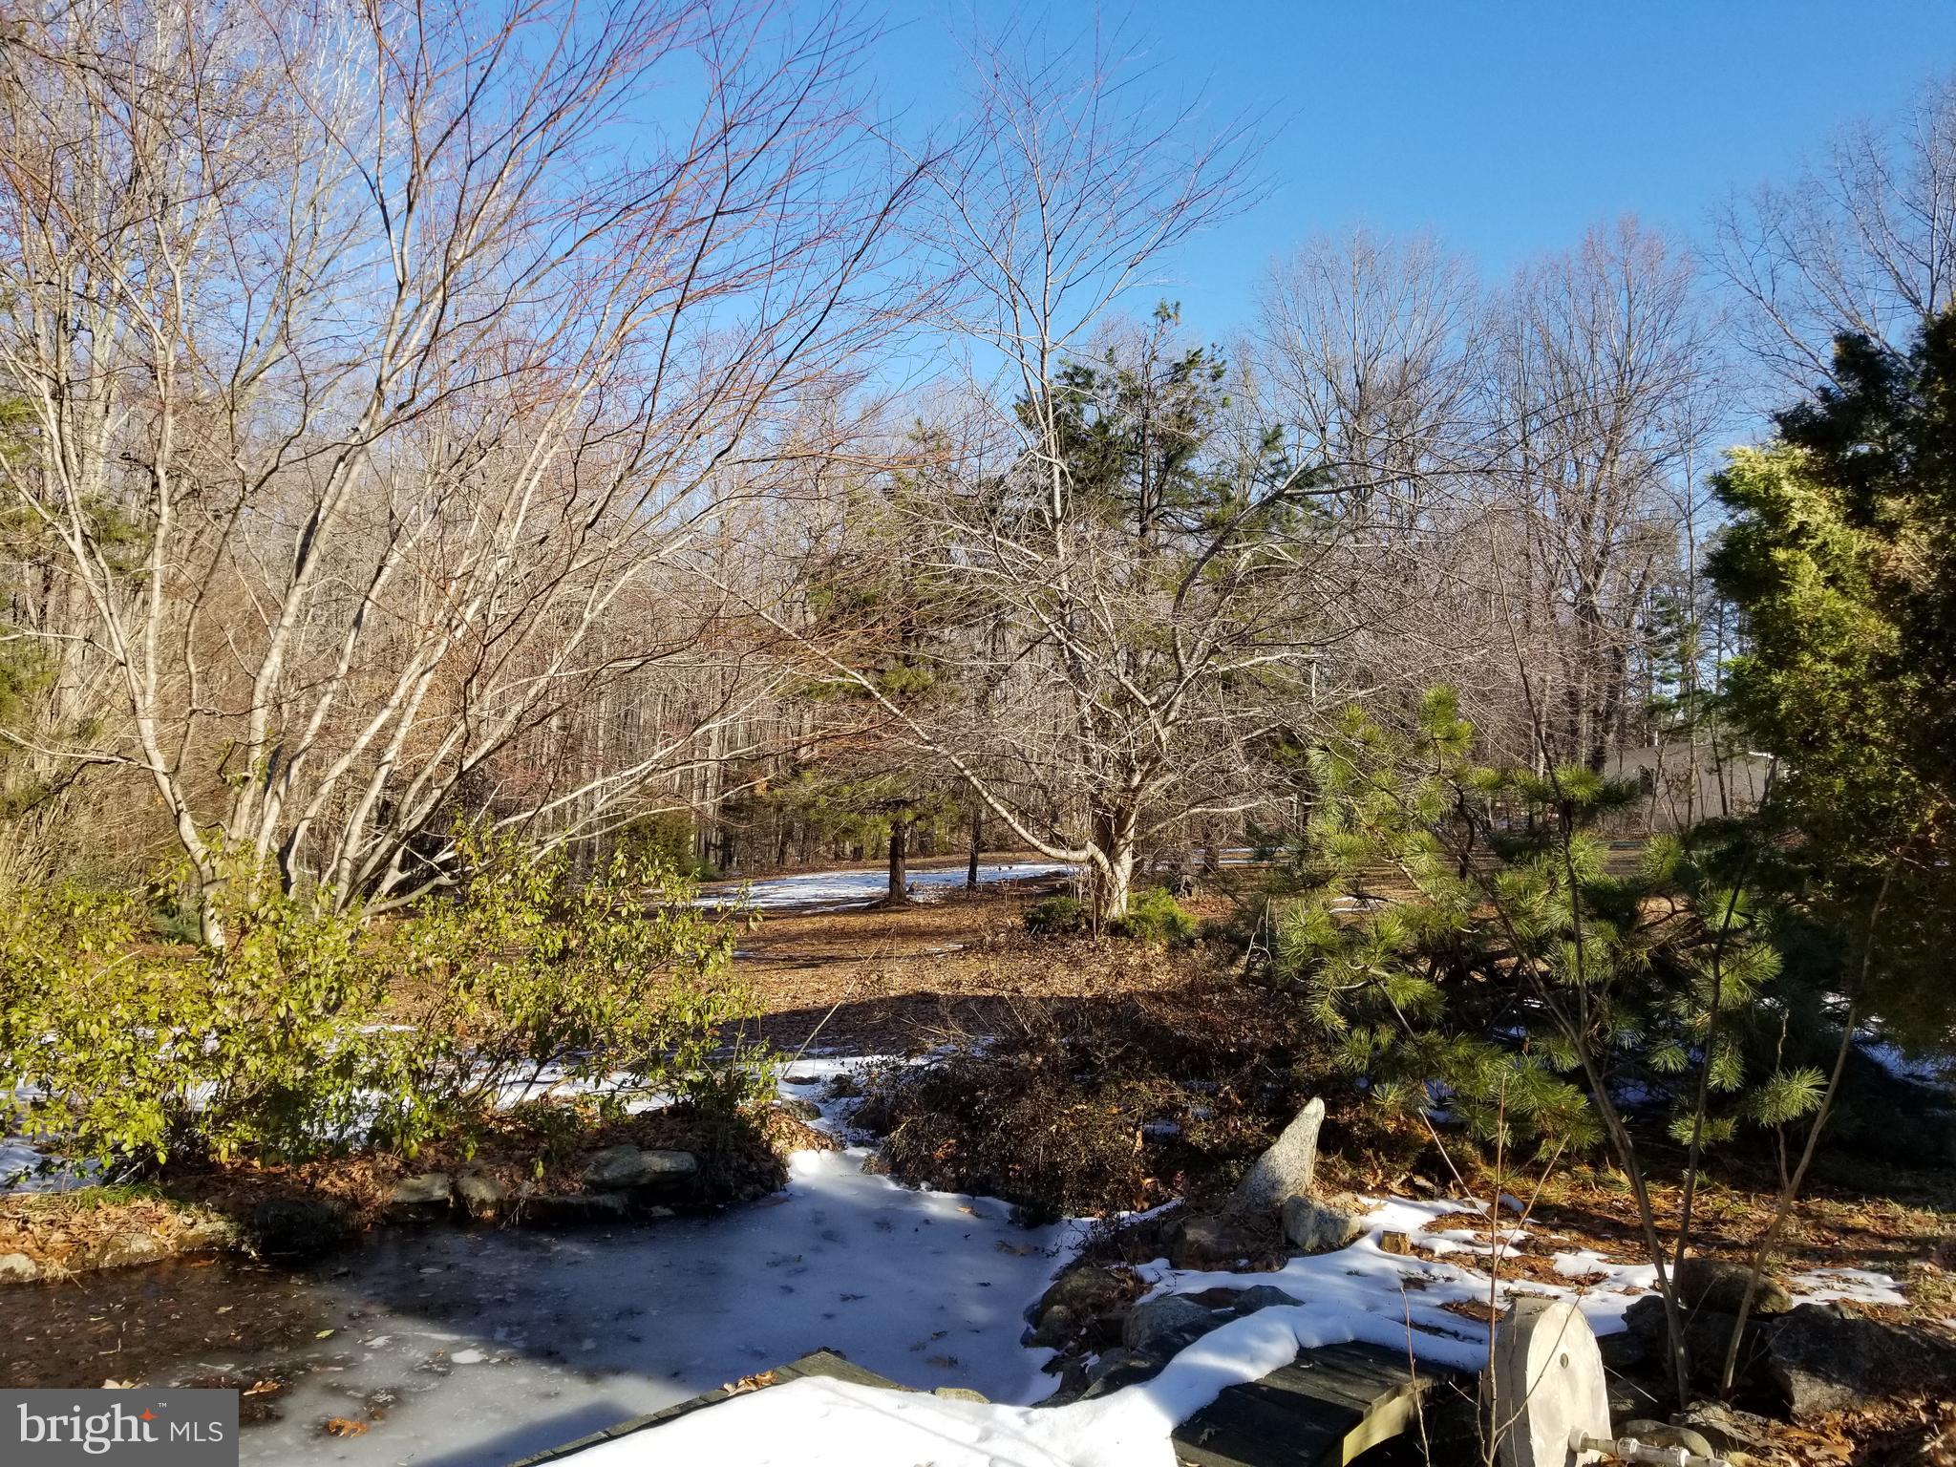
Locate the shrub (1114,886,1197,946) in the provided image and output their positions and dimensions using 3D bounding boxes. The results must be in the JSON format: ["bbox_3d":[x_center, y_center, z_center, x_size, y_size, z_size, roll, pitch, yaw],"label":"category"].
[{"bbox_3d":[1.834,1.889,15.200,0.870,0.570,0.820,0,-1,0],"label":"shrub"}]

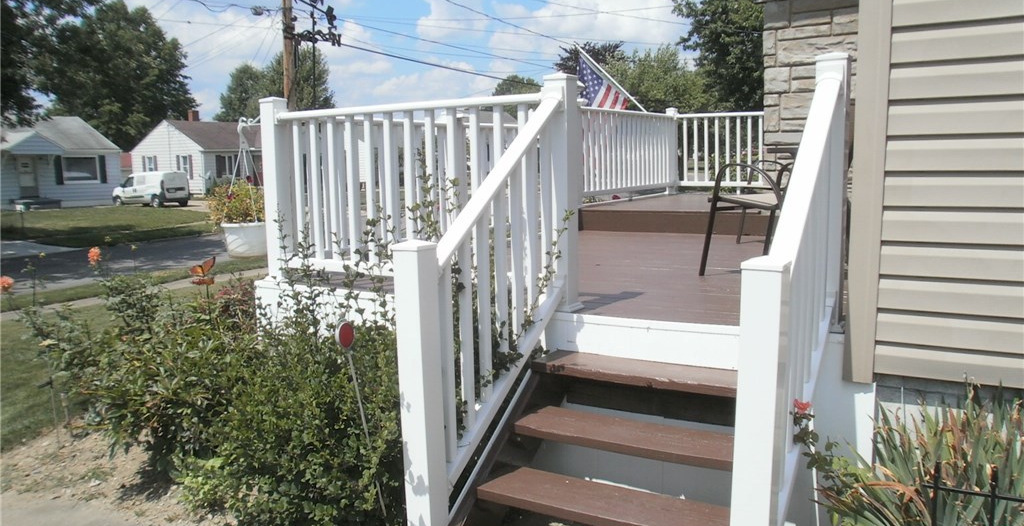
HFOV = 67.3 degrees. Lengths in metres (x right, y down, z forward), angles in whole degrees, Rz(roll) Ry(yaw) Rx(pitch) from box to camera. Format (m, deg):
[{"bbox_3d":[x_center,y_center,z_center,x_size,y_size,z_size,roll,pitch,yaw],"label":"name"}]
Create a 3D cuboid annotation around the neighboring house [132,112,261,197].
[{"bbox_3d":[-19.559,-7.485,53.139,7.200,5.300,10.000,3,9,30],"label":"neighboring house"}]

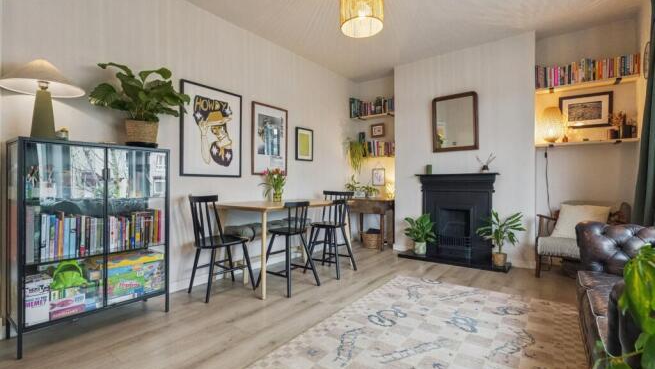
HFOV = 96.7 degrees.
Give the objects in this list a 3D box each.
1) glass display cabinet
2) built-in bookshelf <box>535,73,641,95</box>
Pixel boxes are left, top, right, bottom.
[{"bbox_3d":[-1.574,0.346,2.000,0.380,1.200,0.790,0,0,38],"label":"glass display cabinet"},{"bbox_3d":[2.757,-1.049,3.141,0.850,0.030,0.190,0,0,36],"label":"built-in bookshelf"}]

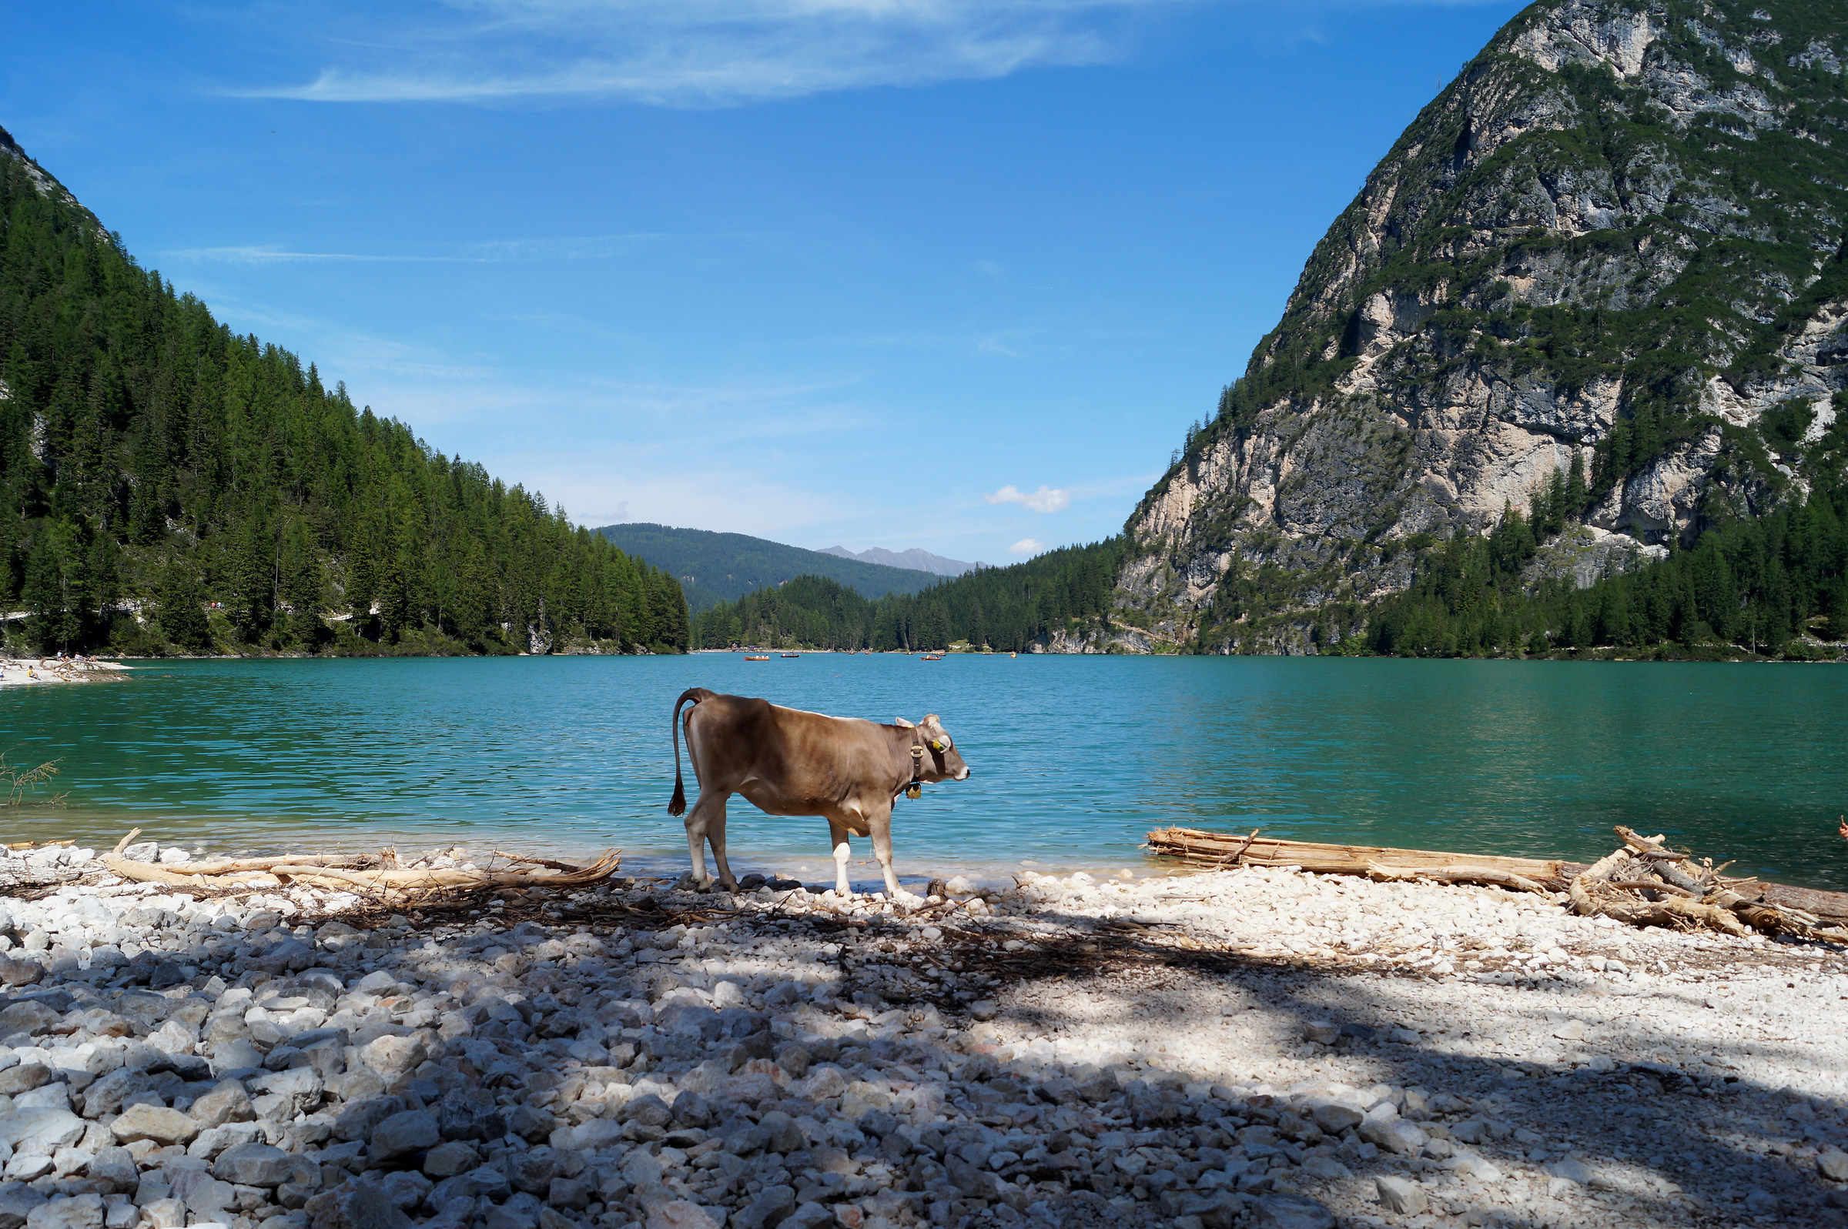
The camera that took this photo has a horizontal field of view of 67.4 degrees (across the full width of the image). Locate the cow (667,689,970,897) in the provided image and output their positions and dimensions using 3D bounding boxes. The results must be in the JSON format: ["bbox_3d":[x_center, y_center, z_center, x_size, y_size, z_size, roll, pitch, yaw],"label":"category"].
[{"bbox_3d":[-0.713,1.197,9.300,2.020,1.380,0.540,0,-2,-9],"label":"cow"}]

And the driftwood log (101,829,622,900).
[{"bbox_3d":[-3.880,1.680,9.500,3.550,0.360,0.650,0,-2,2],"label":"driftwood log"}]

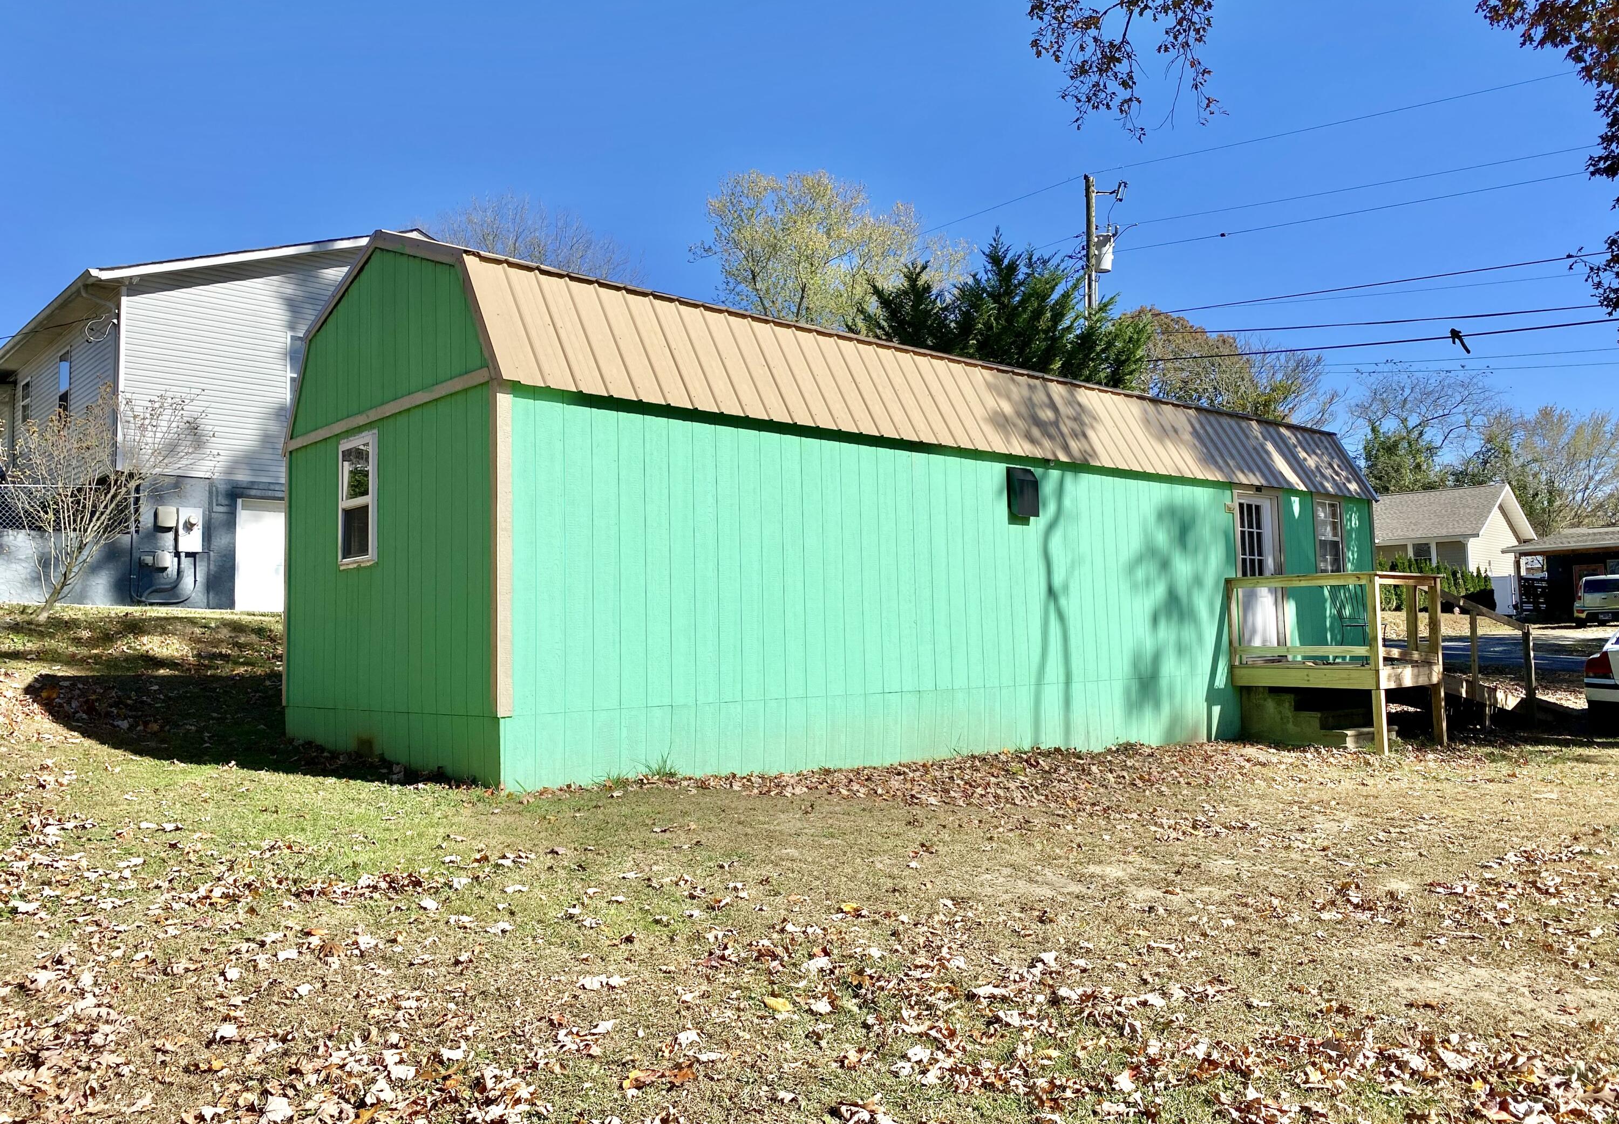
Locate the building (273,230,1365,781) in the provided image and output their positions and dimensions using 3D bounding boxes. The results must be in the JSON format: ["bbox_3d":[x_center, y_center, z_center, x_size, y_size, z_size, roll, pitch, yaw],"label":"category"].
[{"bbox_3d":[1.495,-0.172,12.890,12.440,4.150,3.750,2,-5,-42],"label":"building"}]

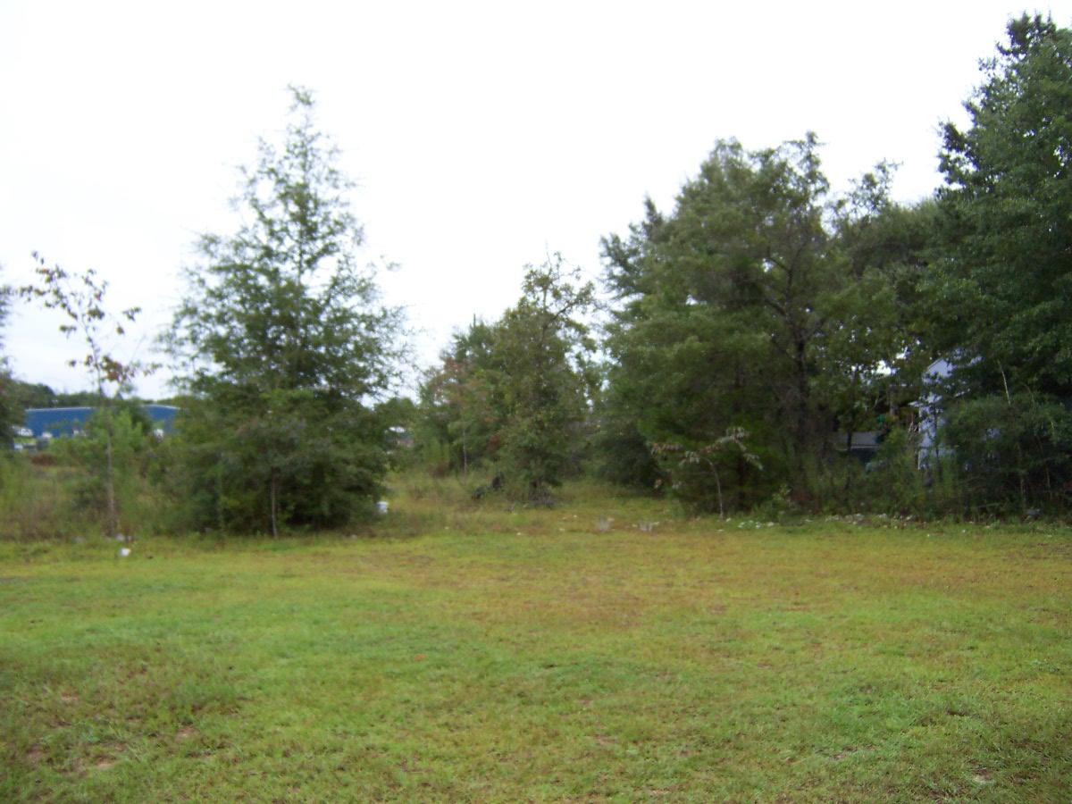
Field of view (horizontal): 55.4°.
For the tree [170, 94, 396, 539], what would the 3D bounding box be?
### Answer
[{"bbox_3d":[-4.700,-1.700,19.200,4.400,8.300,4.300,0,-2,0],"label":"tree"}]

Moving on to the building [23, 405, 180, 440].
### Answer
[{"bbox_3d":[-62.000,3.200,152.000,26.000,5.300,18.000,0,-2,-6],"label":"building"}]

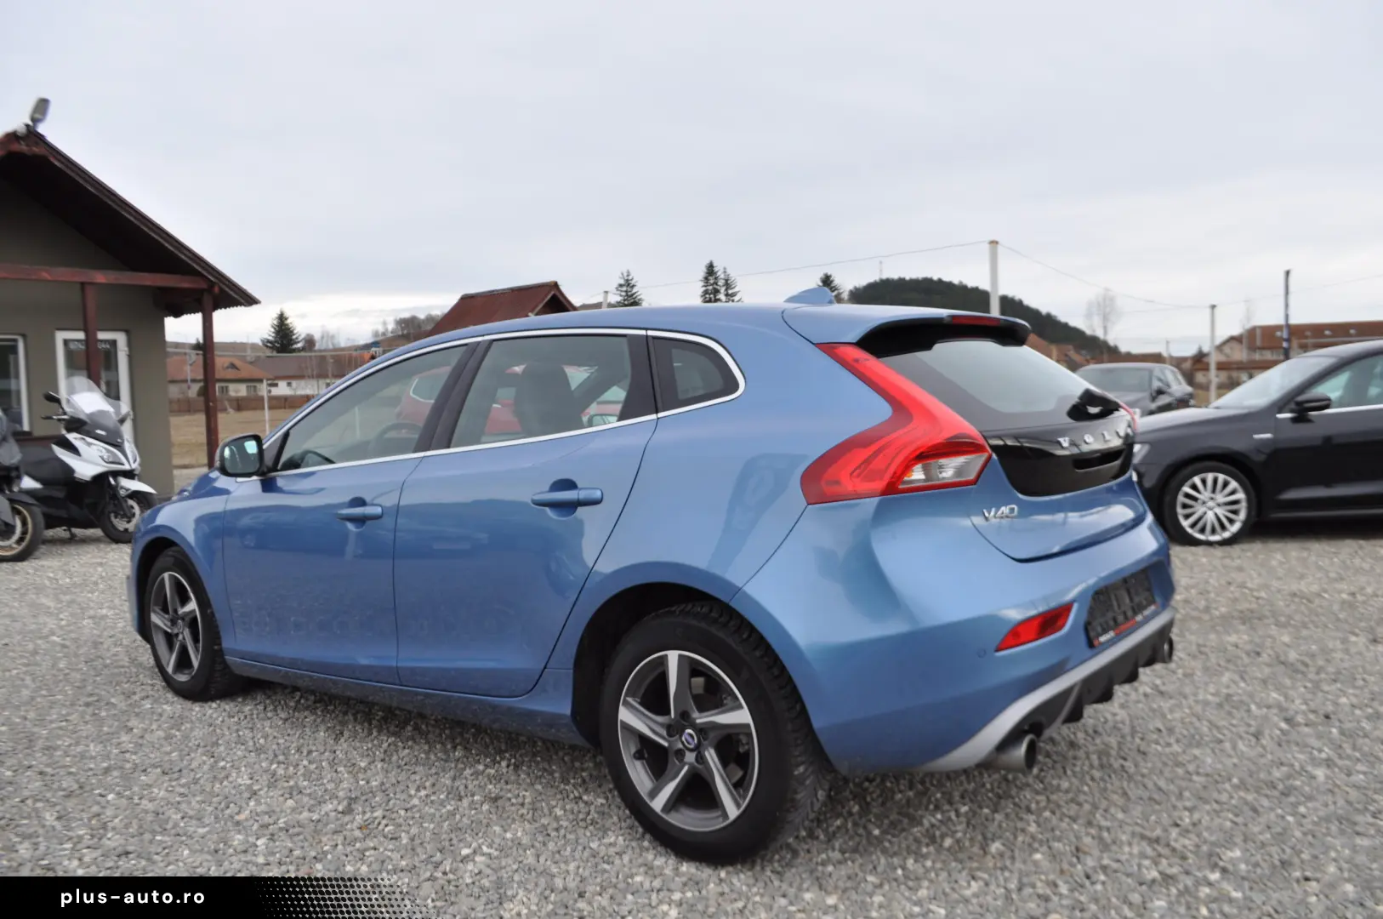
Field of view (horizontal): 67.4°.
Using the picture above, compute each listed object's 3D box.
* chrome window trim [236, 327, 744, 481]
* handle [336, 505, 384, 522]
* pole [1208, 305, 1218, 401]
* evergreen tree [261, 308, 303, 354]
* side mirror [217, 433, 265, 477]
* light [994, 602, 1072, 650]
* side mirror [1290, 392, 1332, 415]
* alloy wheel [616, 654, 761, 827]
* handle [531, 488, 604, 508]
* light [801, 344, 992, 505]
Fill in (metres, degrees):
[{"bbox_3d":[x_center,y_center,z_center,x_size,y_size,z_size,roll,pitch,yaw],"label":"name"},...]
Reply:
[{"bbox_3d":[-0.751,-0.154,3.249,2.300,0.465,0.260,0,3,39],"label":"chrome window trim"},{"bbox_3d":[-1.052,0.170,3.291,0.245,0.048,0.050,0,3,39],"label":"handle"},{"bbox_3d":[28.047,-5.411,55.637,0.310,5.801,0.310,-2,3,0],"label":"pole"},{"bbox_3d":[-45.398,-10.855,115.000,5.400,11.300,5.400,-2,3,0],"label":"evergreen tree"},{"bbox_3d":[-1.628,-0.012,3.692,0.130,0.152,0.200,0,3,39],"label":"side mirror"},{"bbox_3d":[0.783,0.380,2.370,0.250,0.073,0.035,-4,3,-31],"label":"light"},{"bbox_3d":[4.365,-0.393,7.310,0.155,0.150,0.240,-2,3,2],"label":"side mirror"},{"bbox_3d":[0.041,0.673,2.559,0.436,0.436,0.190,0,3,39],"label":"alloy wheel"},{"bbox_3d":[-0.336,0.101,2.750,0.253,0.046,0.050,0,3,39],"label":"handle"},{"bbox_3d":[0.405,-0.090,2.325,0.460,0.375,0.300,0,3,39],"label":"light"}]

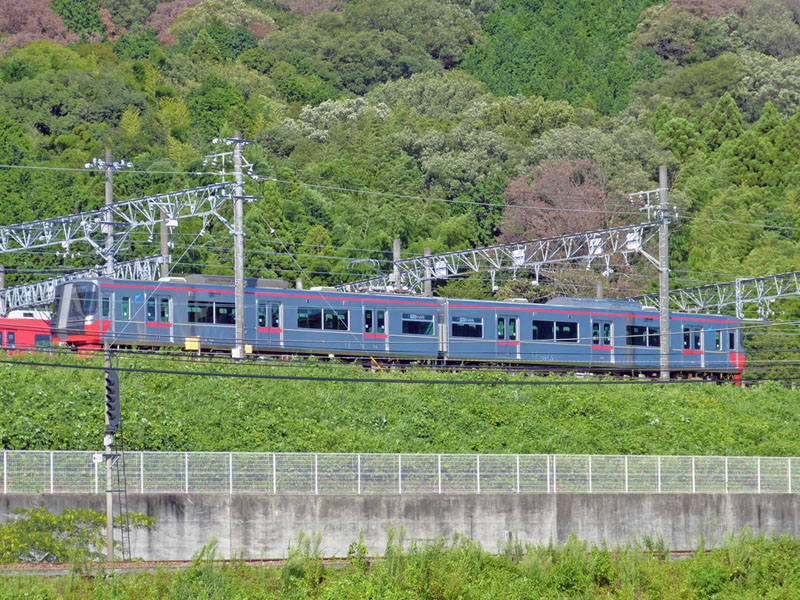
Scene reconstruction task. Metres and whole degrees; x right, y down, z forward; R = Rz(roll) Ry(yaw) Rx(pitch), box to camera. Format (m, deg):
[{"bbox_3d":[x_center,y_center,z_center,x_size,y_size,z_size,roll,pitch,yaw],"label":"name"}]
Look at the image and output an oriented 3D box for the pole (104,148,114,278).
[{"bbox_3d":[-11.847,-1.613,160.559,0.360,9.190,0.360,4,-8,-42],"label":"pole"}]

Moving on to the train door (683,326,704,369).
[{"bbox_3d":[12.997,2.059,173.973,1.320,1.880,0.100,4,-8,-42],"label":"train door"}]

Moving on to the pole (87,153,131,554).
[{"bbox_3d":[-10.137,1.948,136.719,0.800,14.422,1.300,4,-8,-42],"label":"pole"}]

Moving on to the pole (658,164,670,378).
[{"bbox_3d":[11.491,-1.185,170.687,0.380,9.306,0.380,-1,-6,0],"label":"pole"}]

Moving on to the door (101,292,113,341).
[{"bbox_3d":[-11.327,0.638,151.929,0.620,1.880,0.100,4,-8,-42],"label":"door"}]

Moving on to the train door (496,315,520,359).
[{"bbox_3d":[4.603,1.546,166.369,1.320,1.880,0.100,4,-8,-42],"label":"train door"}]

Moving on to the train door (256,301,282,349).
[{"bbox_3d":[-5.199,0.982,157.484,1.320,1.880,0.100,4,-8,-42],"label":"train door"}]

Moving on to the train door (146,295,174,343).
[{"bbox_3d":[-9.399,0.763,153.674,1.320,1.880,0.100,4,-8,-42],"label":"train door"}]

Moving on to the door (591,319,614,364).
[{"bbox_3d":[8.801,1.798,170.173,1.320,1.880,0.100,4,-8,-42],"label":"door"}]

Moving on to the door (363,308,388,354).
[{"bbox_3d":[-0.981,1.293,161.299,1.320,1.880,0.100,4,-8,-42],"label":"door"}]

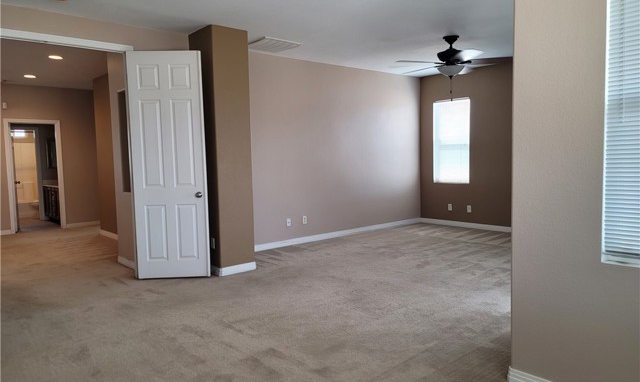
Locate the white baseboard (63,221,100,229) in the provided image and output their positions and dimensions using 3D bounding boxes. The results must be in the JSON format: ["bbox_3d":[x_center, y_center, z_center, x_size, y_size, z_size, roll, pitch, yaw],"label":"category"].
[{"bbox_3d":[-4.814,0.683,9.437,0.630,0.080,0.018,-5,5,-40],"label":"white baseboard"}]

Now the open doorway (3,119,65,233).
[{"bbox_3d":[-5.462,-0.286,8.895,0.925,2.118,0.140,-5,5,-40],"label":"open doorway"}]

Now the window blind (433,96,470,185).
[{"bbox_3d":[2.380,-0.879,8.358,0.050,1.480,0.755,-5,5,-40],"label":"window blind"}]

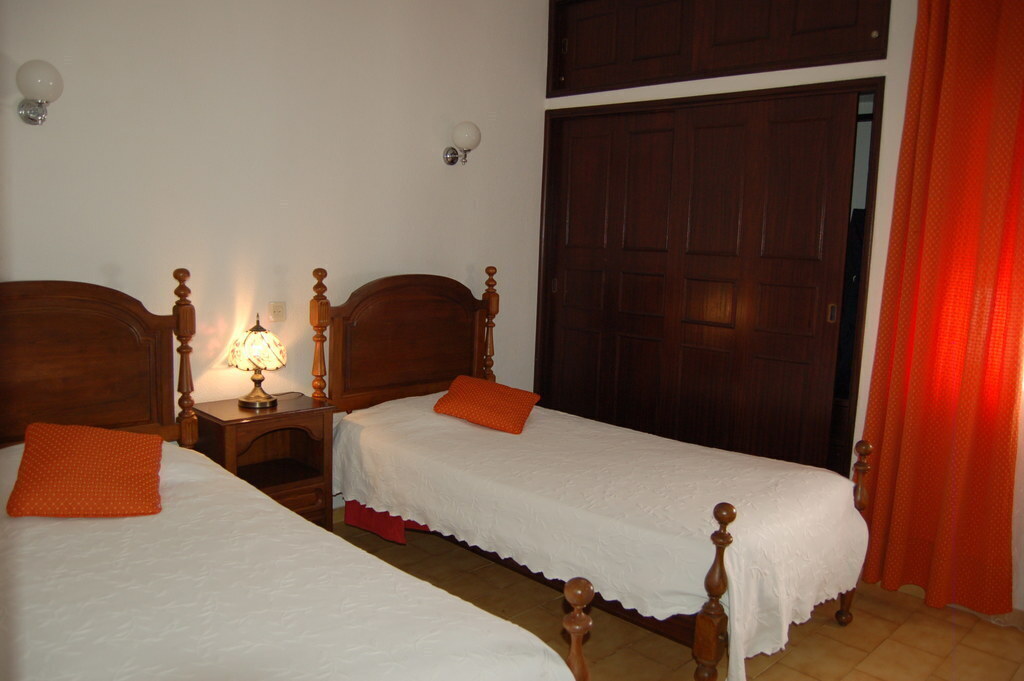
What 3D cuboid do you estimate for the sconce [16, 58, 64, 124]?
[{"bbox_3d":[-1.602,-0.836,2.602,0.182,0.212,0.140,9,10,44],"label":"sconce"}]

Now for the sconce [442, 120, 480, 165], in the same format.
[{"bbox_3d":[-0.243,-0.982,3.841,0.185,0.215,0.142,9,10,44],"label":"sconce"}]

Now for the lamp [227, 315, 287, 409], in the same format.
[{"bbox_3d":[-1.047,0.081,3.164,0.240,0.378,0.240,9,10,44],"label":"lamp"}]

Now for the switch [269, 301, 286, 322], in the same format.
[{"bbox_3d":[-1.029,-0.126,3.385,0.014,0.084,0.082,9,10,44],"label":"switch"}]

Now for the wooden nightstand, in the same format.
[{"bbox_3d":[-1.045,0.609,3.220,0.370,0.682,0.488,9,10,44],"label":"wooden nightstand"}]

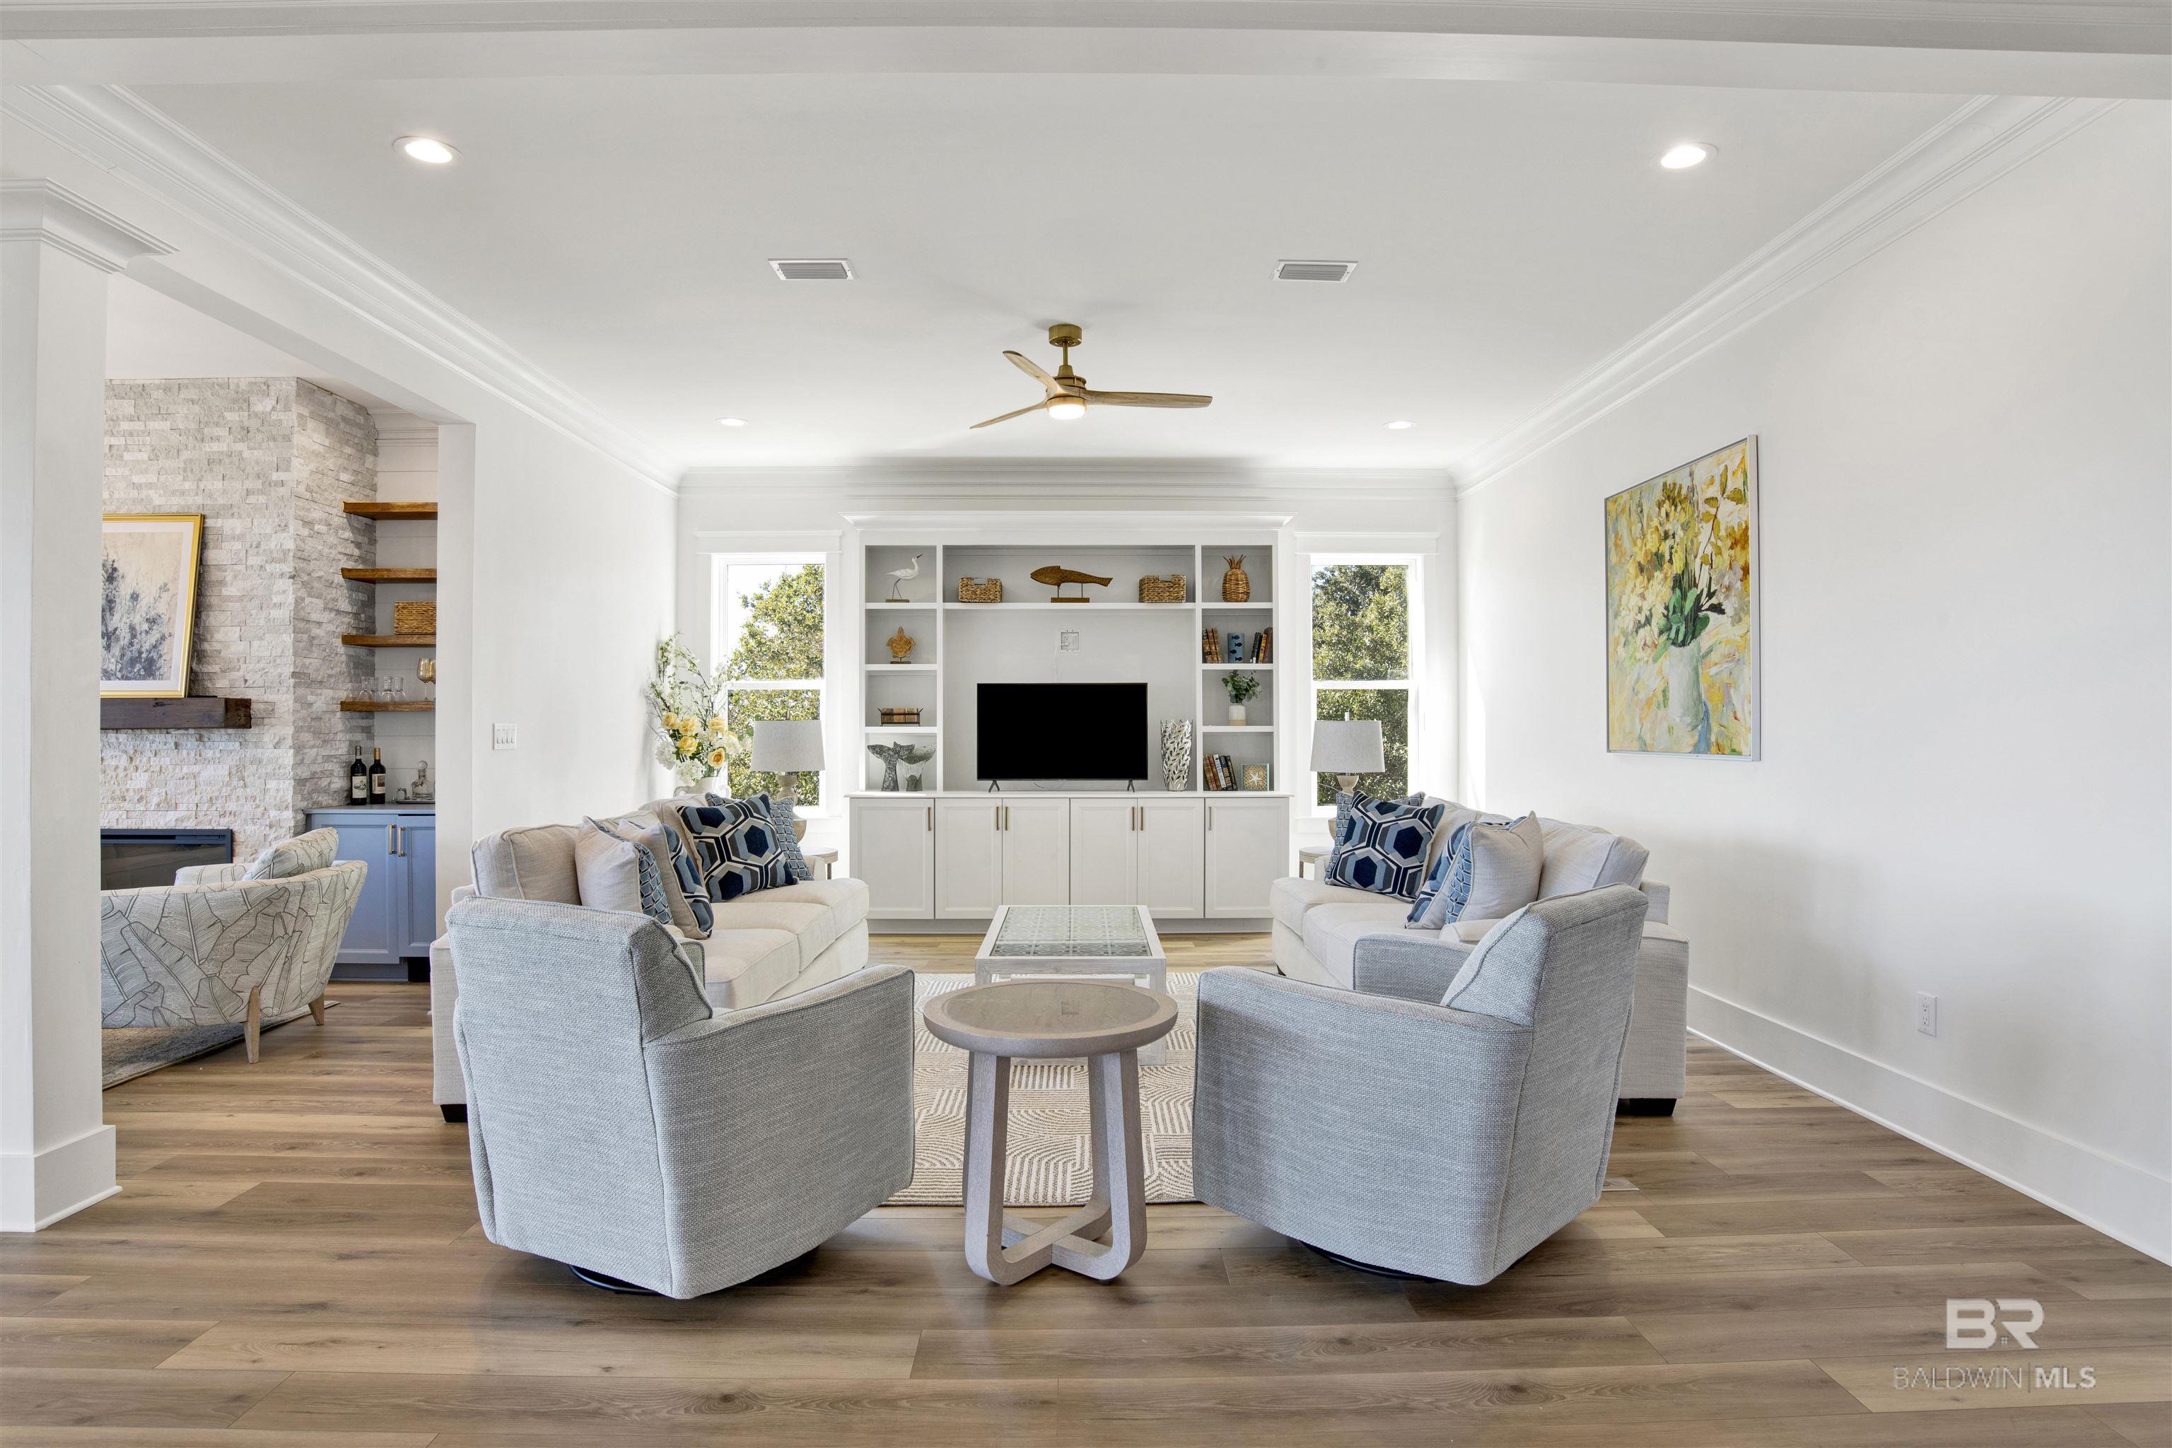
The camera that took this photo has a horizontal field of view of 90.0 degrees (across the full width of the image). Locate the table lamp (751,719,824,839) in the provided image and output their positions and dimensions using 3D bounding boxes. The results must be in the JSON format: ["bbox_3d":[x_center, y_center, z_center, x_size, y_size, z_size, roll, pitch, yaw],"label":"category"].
[{"bbox_3d":[-1.711,0.339,6.234,0.420,0.790,0.420,0,0,0],"label":"table lamp"}]

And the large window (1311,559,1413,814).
[{"bbox_3d":[1.921,-0.271,7.522,0.730,1.750,0.100,0,0,-1],"label":"large window"}]

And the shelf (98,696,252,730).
[{"bbox_3d":[-5.001,-0.049,5.312,1.650,0.150,0.180,0,0,0],"label":"shelf"}]

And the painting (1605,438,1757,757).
[{"bbox_3d":[2.604,-0.484,4.835,0.035,1.260,1.150,0,0,0],"label":"painting"}]

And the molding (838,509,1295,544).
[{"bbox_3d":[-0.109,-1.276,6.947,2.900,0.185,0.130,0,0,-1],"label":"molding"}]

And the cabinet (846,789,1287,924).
[{"bbox_3d":[-0.100,0.894,7.116,2.790,0.888,0.580,0,0,0],"label":"cabinet"}]

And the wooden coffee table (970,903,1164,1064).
[{"bbox_3d":[-0.059,1.109,4.773,0.730,0.420,1.270,0,0,-1],"label":"wooden coffee table"}]

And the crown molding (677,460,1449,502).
[{"bbox_3d":[-0.110,-1.643,7.379,5.400,0.205,0.150,0,0,-1],"label":"crown molding"}]

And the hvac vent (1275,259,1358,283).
[{"bbox_3d":[0.870,-1.719,4.158,0.295,0.020,0.197,0,0,0],"label":"hvac vent"}]

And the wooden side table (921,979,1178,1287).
[{"bbox_3d":[-0.089,1.026,2.755,0.640,0.590,0.640,0,0,0],"label":"wooden side table"}]

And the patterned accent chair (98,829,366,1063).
[{"bbox_3d":[-3.558,0.943,4.466,0.870,0.770,0.810,0,0,-9],"label":"patterned accent chair"}]

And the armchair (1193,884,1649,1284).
[{"bbox_3d":[0.880,0.872,2.869,0.840,0.870,0.860,0,0,-44],"label":"armchair"}]

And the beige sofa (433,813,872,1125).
[{"bbox_3d":[-1.647,0.848,4.618,1.000,0.940,2.150,0,0,-1],"label":"beige sofa"}]

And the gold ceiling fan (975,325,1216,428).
[{"bbox_3d":[0.000,-1.559,4.860,1.180,0.410,1.180,0,0,-1],"label":"gold ceiling fan"}]

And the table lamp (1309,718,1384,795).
[{"bbox_3d":[1.503,0.340,6.262,0.420,0.790,0.420,0,0,0],"label":"table lamp"}]

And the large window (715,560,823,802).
[{"bbox_3d":[-2.180,-0.277,7.480,0.770,1.750,0.100,0,0,-1],"label":"large window"}]

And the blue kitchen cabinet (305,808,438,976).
[{"bbox_3d":[-3.435,0.888,5.797,1.090,0.890,0.600,0,0,0],"label":"blue kitchen cabinet"}]

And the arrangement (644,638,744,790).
[{"bbox_3d":[-2.313,0.029,6.427,0.550,1.120,0.500,0,0,-1],"label":"arrangement"}]

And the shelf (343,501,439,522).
[{"bbox_3d":[-3.436,-1.162,5.940,1.090,0.048,0.270,0,0,0],"label":"shelf"}]

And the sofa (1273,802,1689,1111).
[{"bbox_3d":[1.497,0.848,4.700,0.990,0.940,2.130,0,0,-1],"label":"sofa"}]

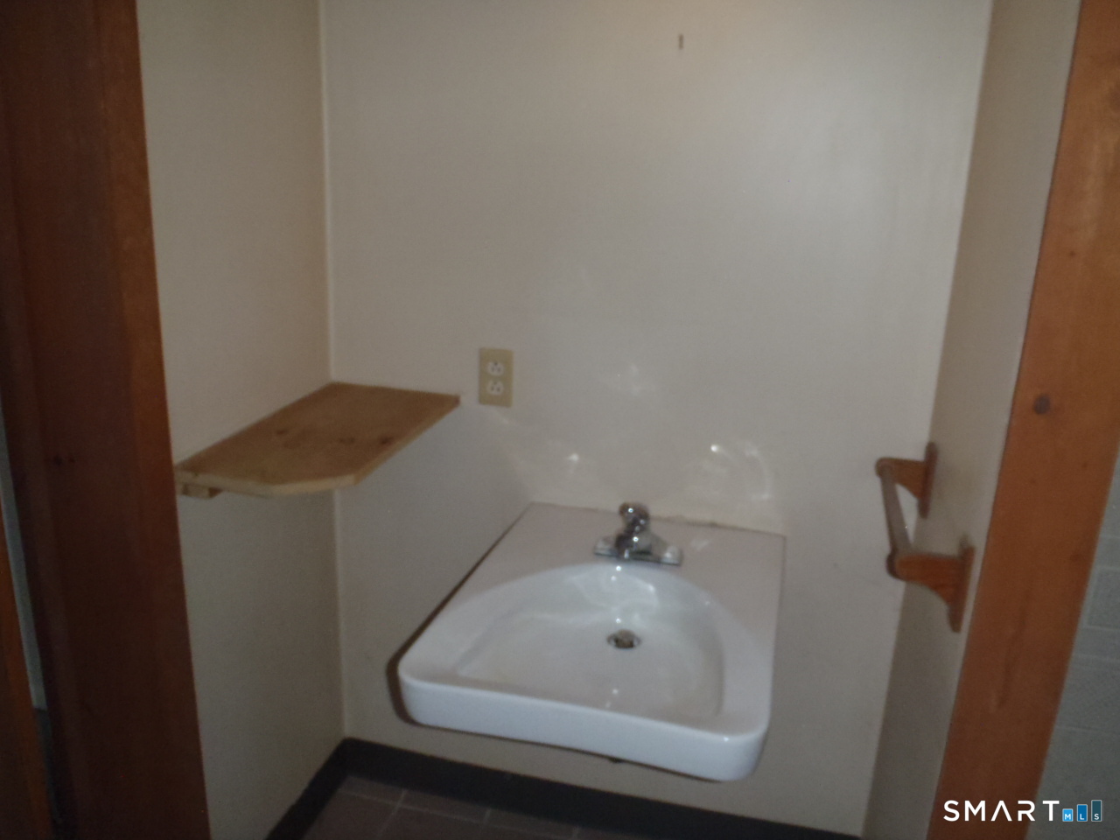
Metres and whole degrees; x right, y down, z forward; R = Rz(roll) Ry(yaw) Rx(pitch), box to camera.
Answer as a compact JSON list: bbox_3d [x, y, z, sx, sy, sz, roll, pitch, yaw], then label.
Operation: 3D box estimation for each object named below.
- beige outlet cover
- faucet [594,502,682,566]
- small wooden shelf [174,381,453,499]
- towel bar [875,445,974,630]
[{"bbox_3d":[-0.128,-0.083,1.787,0.070,0.115,0.008,6,17,13],"label":"beige outlet cover"},{"bbox_3d":[0.133,0.199,1.565,0.157,0.118,0.165,6,17,13],"label":"faucet"},{"bbox_3d":[-0.400,0.029,1.588,0.280,0.035,0.569,6,17,13],"label":"small wooden shelf"},{"bbox_3d":[0.544,0.156,1.411,0.100,0.125,0.445,6,17,13],"label":"towel bar"}]

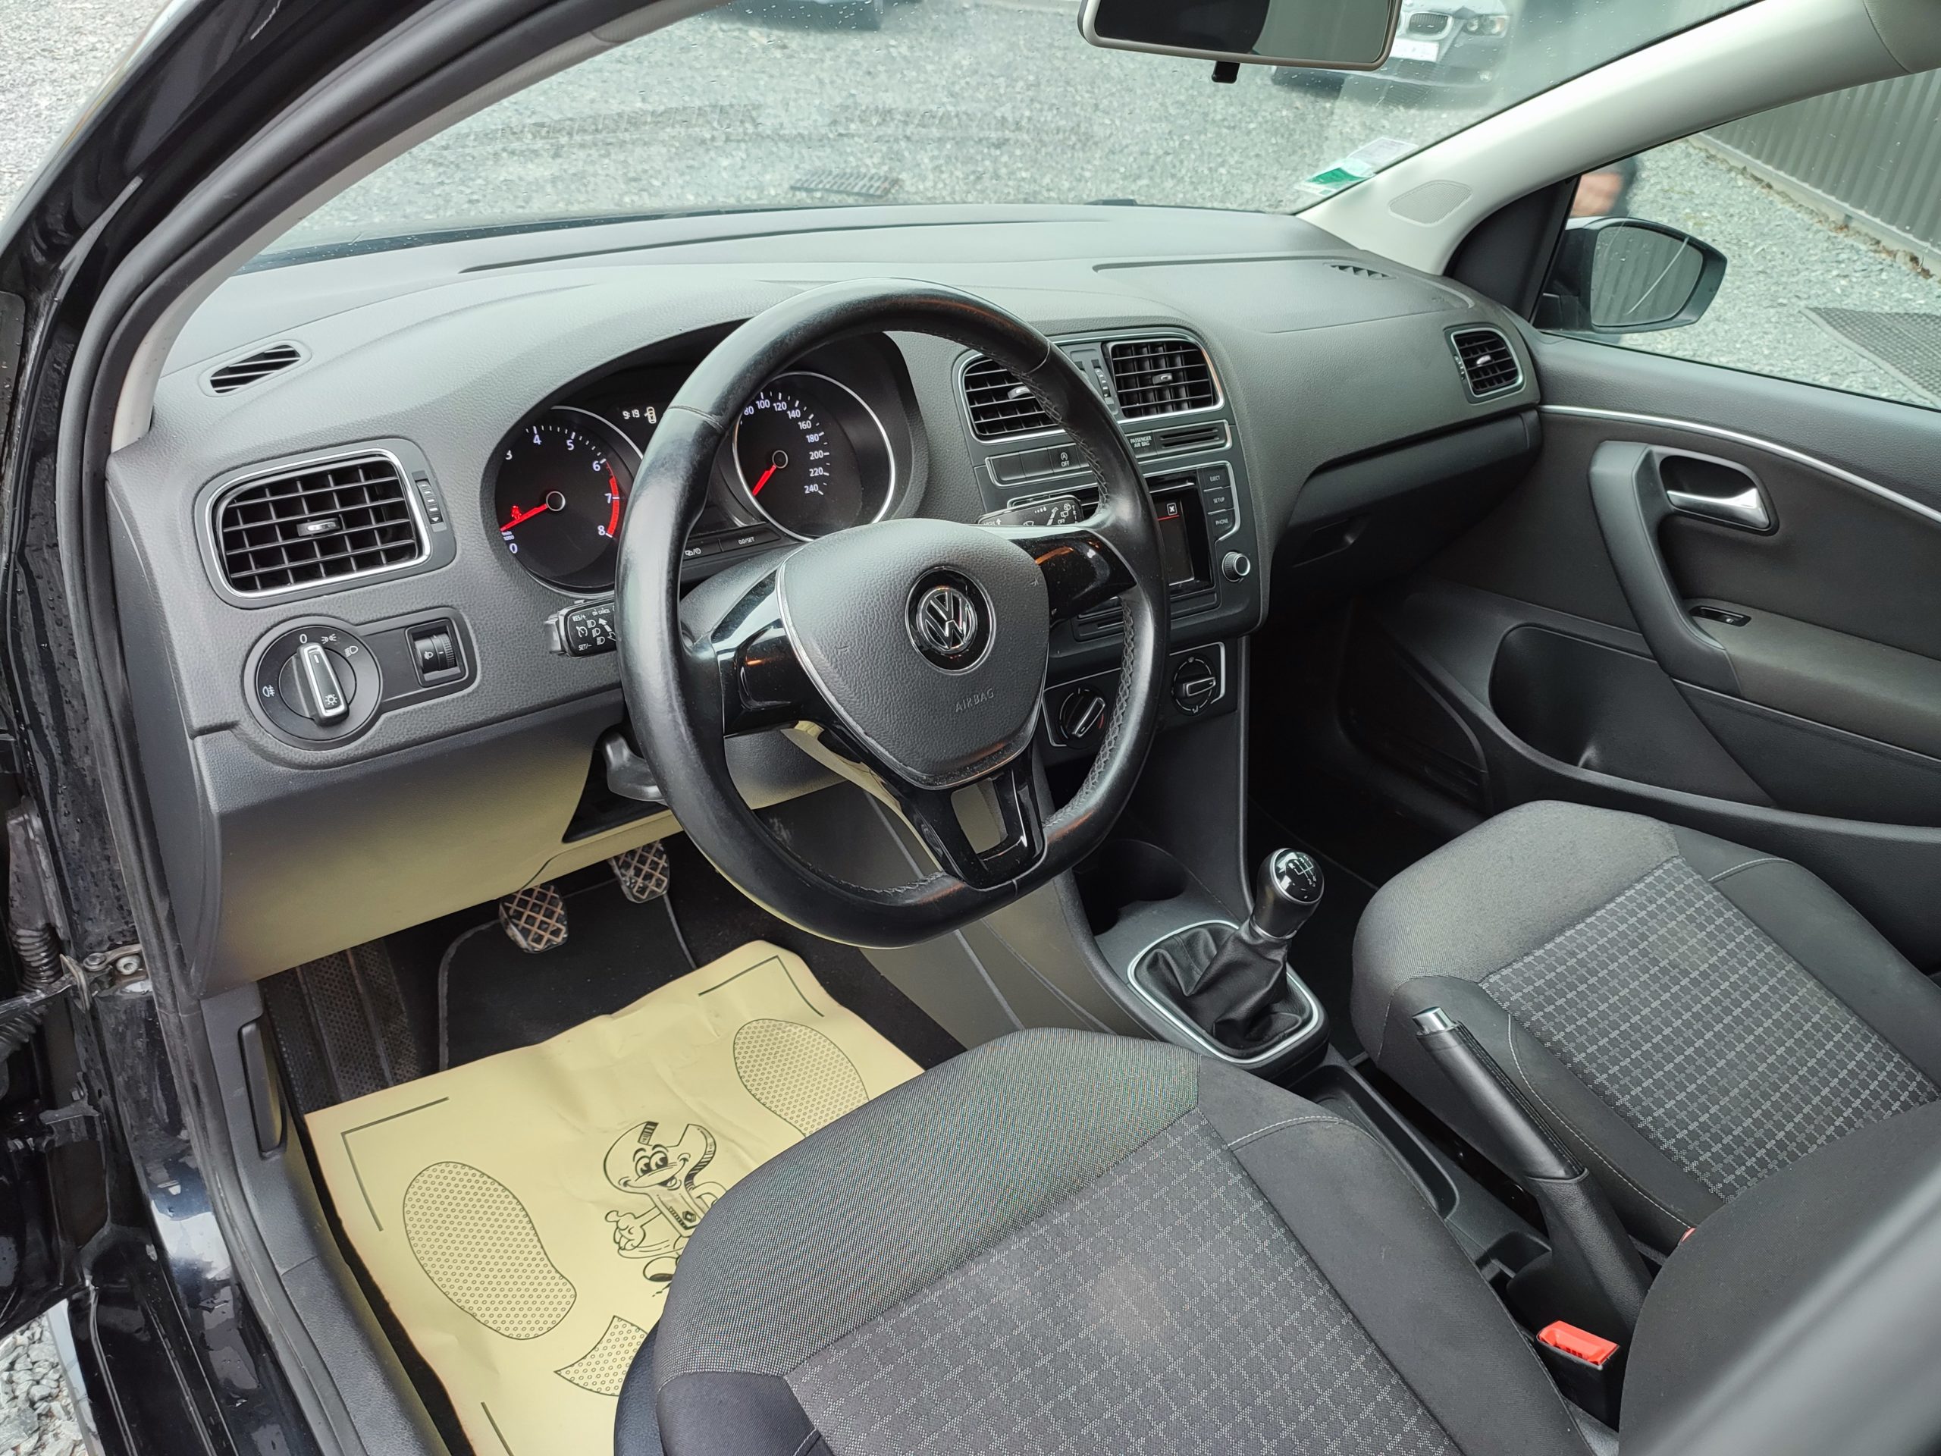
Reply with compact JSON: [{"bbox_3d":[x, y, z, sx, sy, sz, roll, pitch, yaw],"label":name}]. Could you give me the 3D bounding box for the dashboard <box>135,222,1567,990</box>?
[{"bbox_3d":[-0.026,-0.264,1.351,1.410,0.420,0.560,-16,35,-34],"label":"dashboard"}]

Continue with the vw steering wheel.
[{"bbox_3d":[-0.034,-0.067,0.817,0.370,0.367,0.100,-16,12,-34],"label":"vw steering wheel"}]

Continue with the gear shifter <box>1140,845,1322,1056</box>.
[{"bbox_3d":[0.227,0.156,1.161,0.100,0.165,0.120,-16,35,-34],"label":"gear shifter"}]

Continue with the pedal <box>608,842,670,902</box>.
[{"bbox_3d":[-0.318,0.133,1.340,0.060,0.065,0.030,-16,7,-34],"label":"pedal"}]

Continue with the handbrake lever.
[{"bbox_3d":[0.392,0.316,0.995,0.055,0.107,0.250,-16,55,-34],"label":"handbrake lever"}]

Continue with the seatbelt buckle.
[{"bbox_3d":[0.391,0.416,0.900,0.026,0.065,0.042,-16,13,-34],"label":"seatbelt buckle"}]

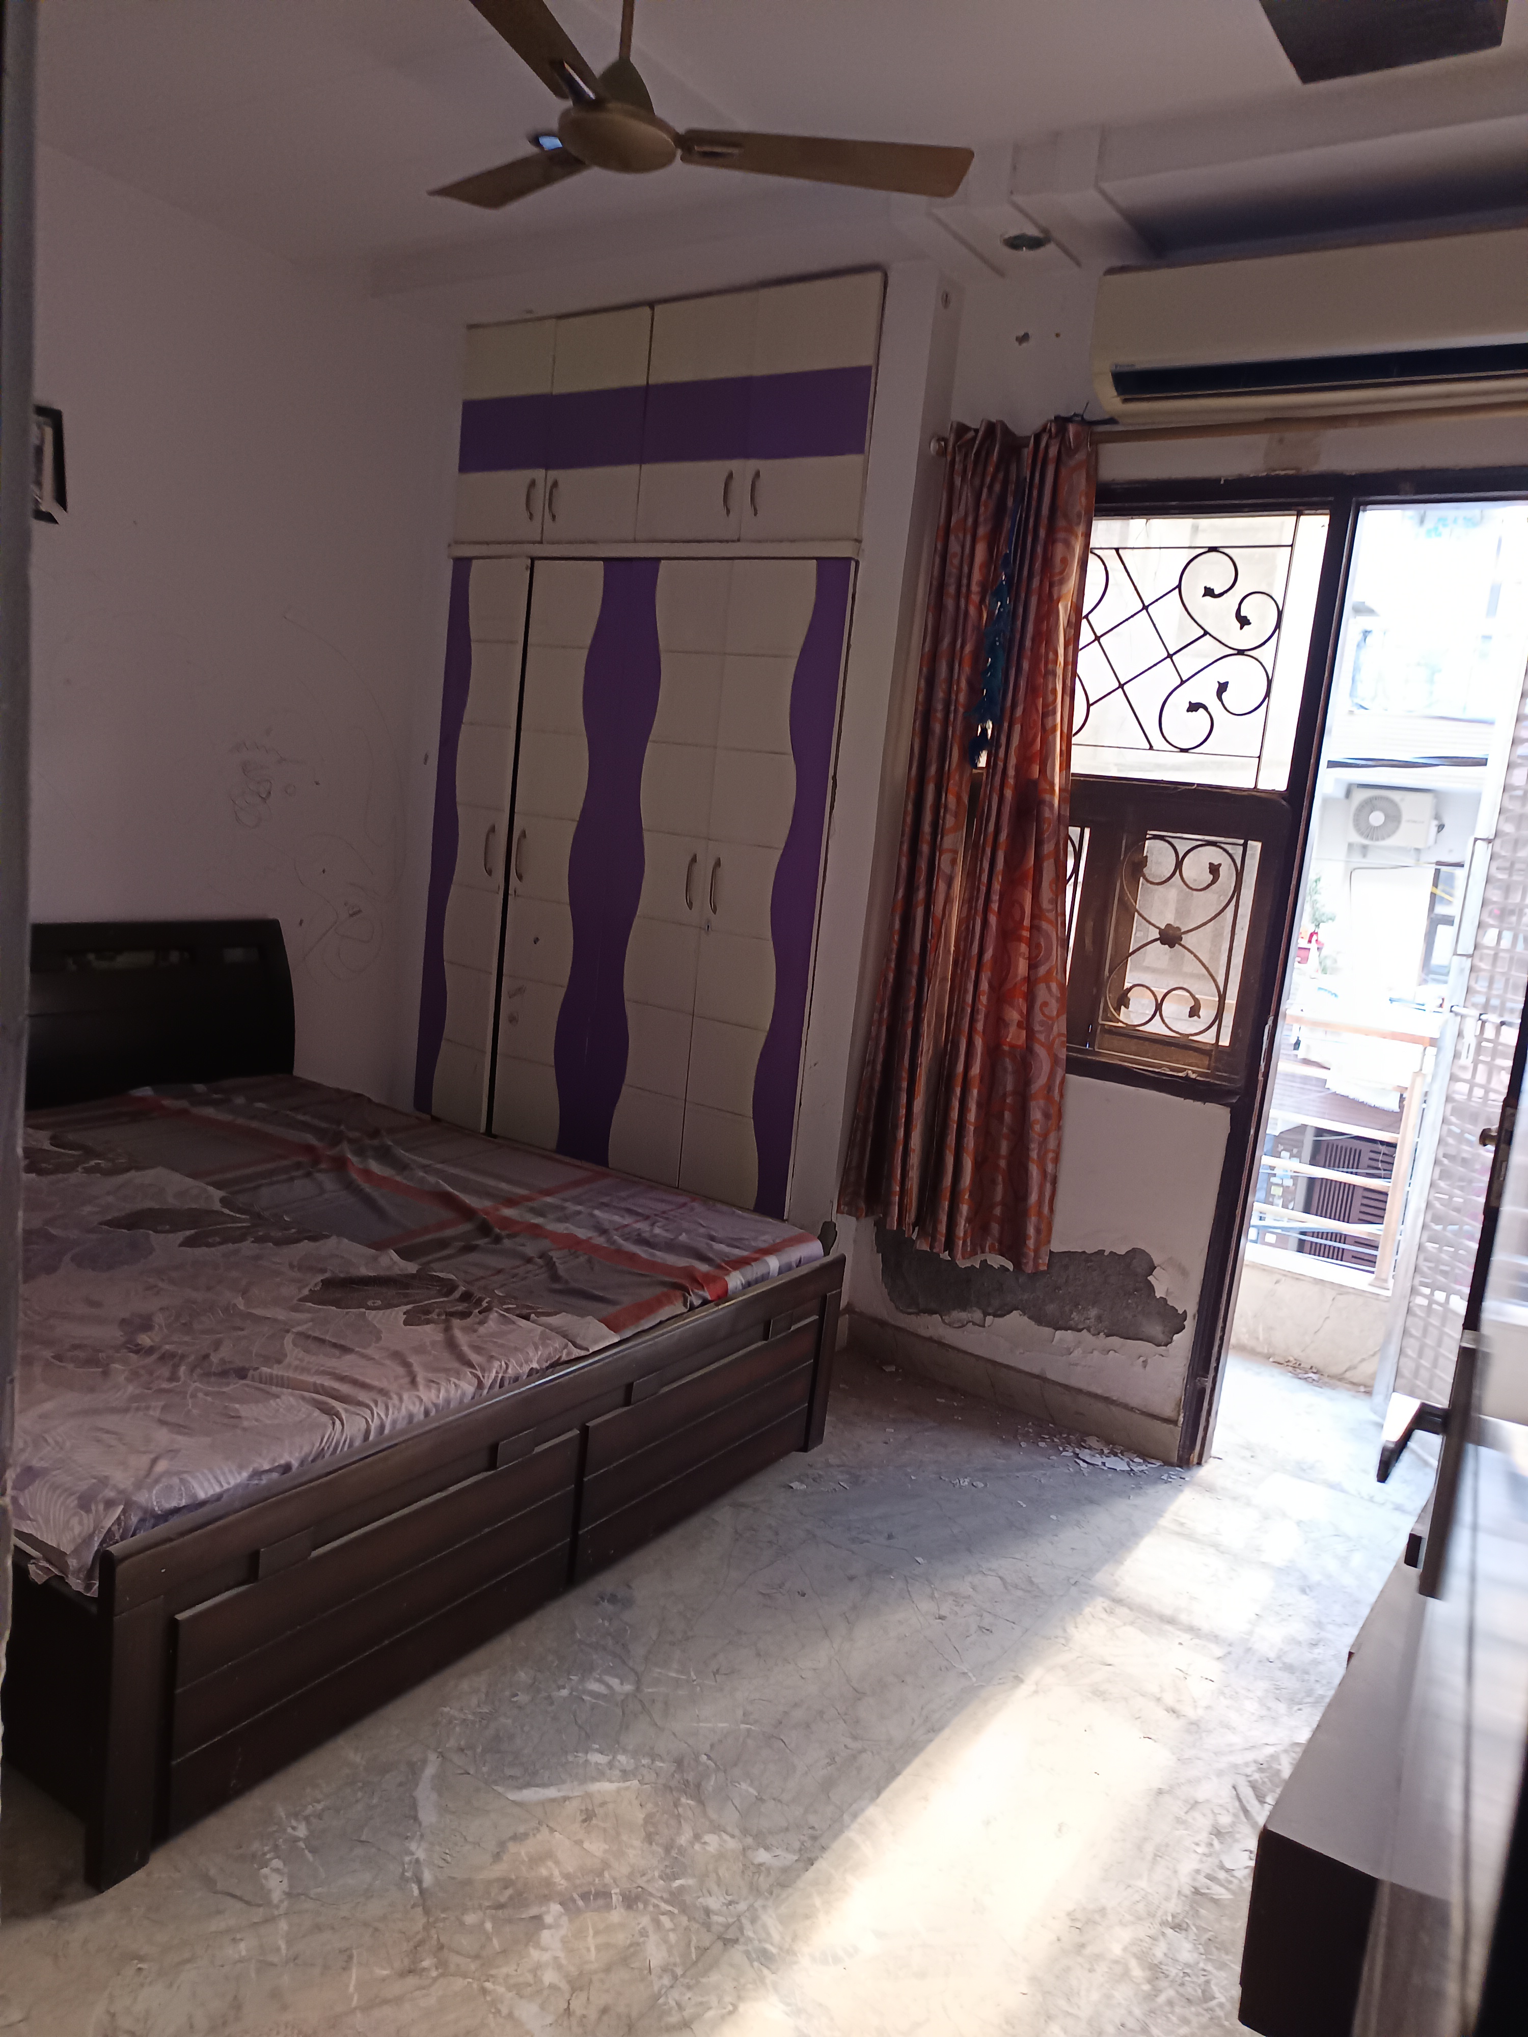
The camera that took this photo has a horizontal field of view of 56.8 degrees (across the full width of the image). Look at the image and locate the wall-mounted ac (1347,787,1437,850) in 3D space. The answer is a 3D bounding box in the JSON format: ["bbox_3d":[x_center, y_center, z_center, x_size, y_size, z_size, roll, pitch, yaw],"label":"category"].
[{"bbox_3d":[6.573,-2.082,14.796,0.790,0.550,0.300,12,11,33],"label":"wall-mounted ac"}]

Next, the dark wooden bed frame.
[{"bbox_3d":[-1.160,0.435,3.139,2.027,1.008,1.860,12,11,33],"label":"dark wooden bed frame"}]

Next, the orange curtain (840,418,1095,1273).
[{"bbox_3d":[0.577,-0.426,3.581,0.589,2.075,0.147,12,11,33],"label":"orange curtain"}]

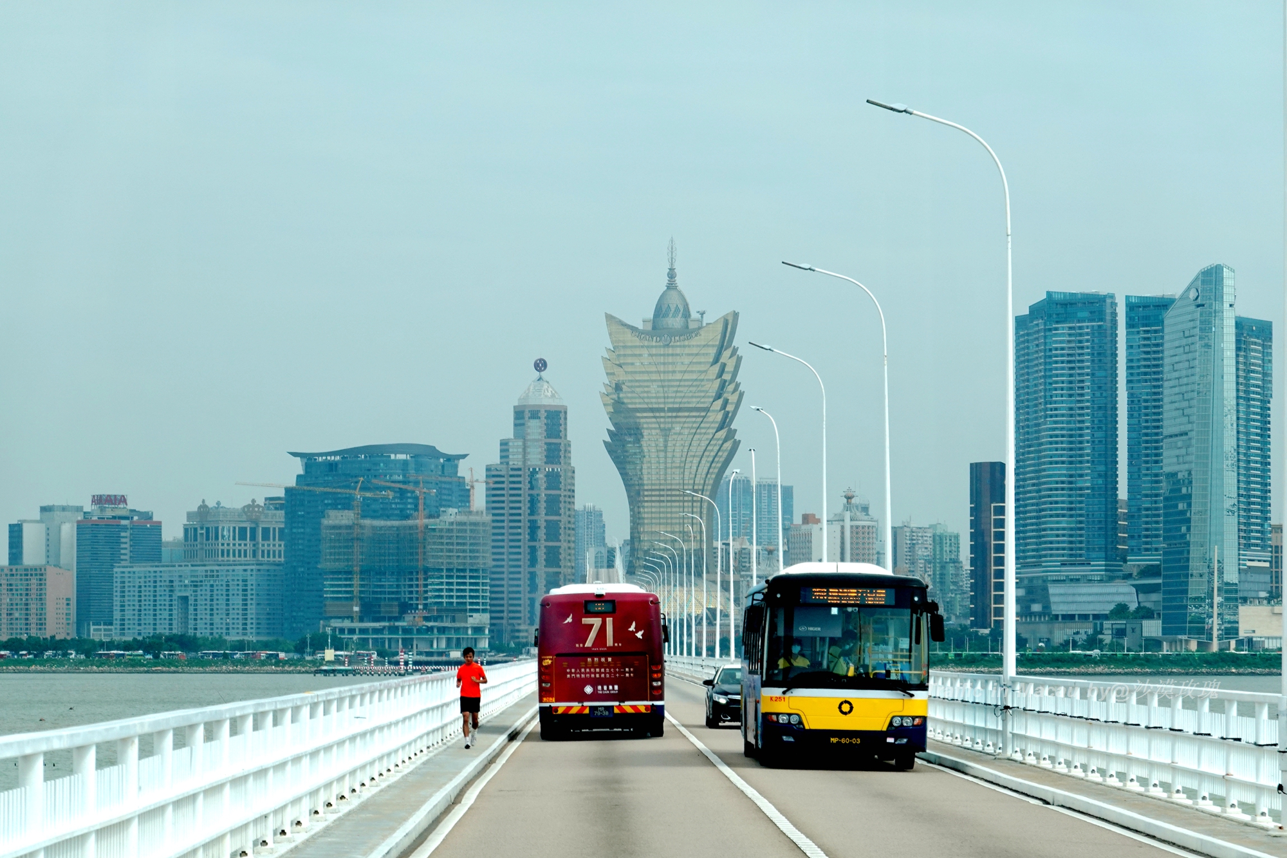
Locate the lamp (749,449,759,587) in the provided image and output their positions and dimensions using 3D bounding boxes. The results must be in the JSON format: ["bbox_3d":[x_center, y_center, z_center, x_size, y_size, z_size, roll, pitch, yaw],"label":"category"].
[{"bbox_3d":[4.400,5.630,167.100,0.400,9.800,2.100,0,-3,-3],"label":"lamp"}]

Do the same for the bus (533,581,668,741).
[{"bbox_3d":[-0.885,4.930,88.400,2.500,3.200,10.500,0,-3,-1],"label":"bus"}]

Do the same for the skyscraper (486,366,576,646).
[{"bbox_3d":[-63.408,45.310,2355.000,44.000,165.000,41.000,1,-3,-10],"label":"skyscraper"}]

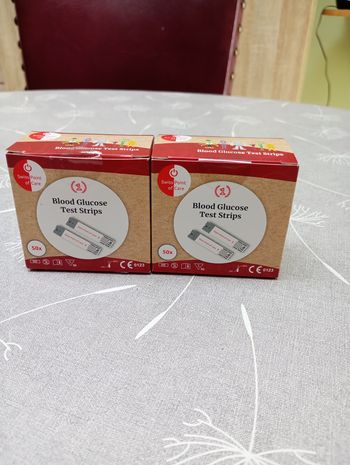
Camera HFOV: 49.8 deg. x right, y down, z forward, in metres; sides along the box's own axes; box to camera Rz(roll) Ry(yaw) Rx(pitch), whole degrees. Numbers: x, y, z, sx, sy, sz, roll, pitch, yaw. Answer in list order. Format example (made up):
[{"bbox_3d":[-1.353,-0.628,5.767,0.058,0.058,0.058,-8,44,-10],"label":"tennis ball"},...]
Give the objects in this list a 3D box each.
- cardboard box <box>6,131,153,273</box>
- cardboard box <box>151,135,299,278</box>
[{"bbox_3d":[-0.046,-0.017,0.208,0.068,0.066,0.038,2,31,-1],"label":"cardboard box"},{"bbox_3d":[0.023,-0.014,0.206,0.068,0.066,0.038,3,31,1],"label":"cardboard box"}]

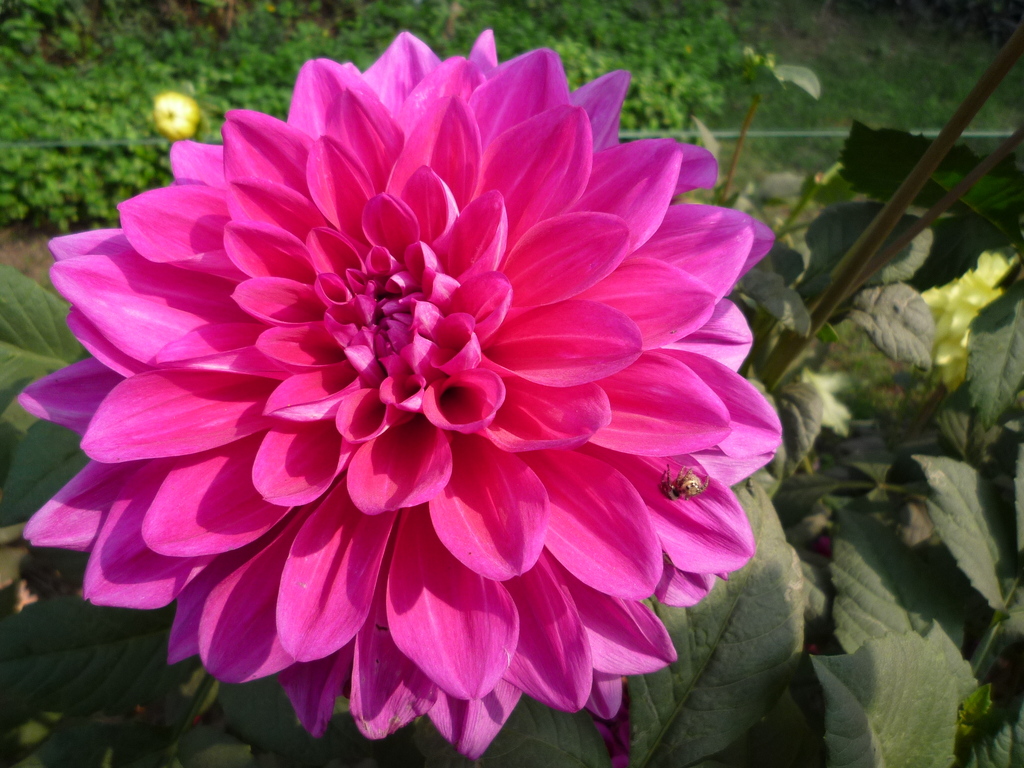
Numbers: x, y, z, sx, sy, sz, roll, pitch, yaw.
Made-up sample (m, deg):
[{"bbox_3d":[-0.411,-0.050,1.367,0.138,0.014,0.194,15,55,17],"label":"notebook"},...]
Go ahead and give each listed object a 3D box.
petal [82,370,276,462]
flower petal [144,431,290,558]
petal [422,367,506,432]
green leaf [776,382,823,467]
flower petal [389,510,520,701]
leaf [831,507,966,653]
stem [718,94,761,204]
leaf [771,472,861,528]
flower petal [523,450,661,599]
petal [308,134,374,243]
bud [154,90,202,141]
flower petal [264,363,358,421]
[{"bbox_3d":[-0.094,0.011,0.211,0.055,0.012,0.023,-12,71,-4],"label":"petal"},{"bbox_3d":[-0.087,0.033,0.225,0.051,0.012,0.027,-33,74,-26],"label":"flower petal"},{"bbox_3d":[-0.014,0.005,0.203,0.021,0.018,0.022,-9,17,-16],"label":"petal"},{"bbox_3d":[0.130,0.018,0.340,0.028,0.042,0.012,15,-16,-27],"label":"green leaf"},{"bbox_3d":[-0.020,0.060,0.217,0.036,0.014,0.062,-18,63,-4],"label":"flower petal"},{"bbox_3d":[0.186,0.093,0.360,0.055,0.015,0.077,-26,65,-21],"label":"leaf"},{"bbox_3d":[0.123,-0.127,0.400,0.006,0.064,0.006,11,15,0],"label":"stem"},{"bbox_3d":[0.126,0.049,0.310,0.038,0.012,0.026,-4,54,-10],"label":"leaf"},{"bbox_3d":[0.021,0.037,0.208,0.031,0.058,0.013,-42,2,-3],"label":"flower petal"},{"bbox_3d":[-0.050,-0.057,0.216,0.019,0.031,0.011,-31,12,-14],"label":"petal"},{"bbox_3d":[-0.308,-0.247,0.680,0.041,0.041,0.041,4,28,8],"label":"bud"},{"bbox_3d":[-0.057,0.003,0.217,0.033,0.014,0.015,-29,71,-38],"label":"flower petal"}]

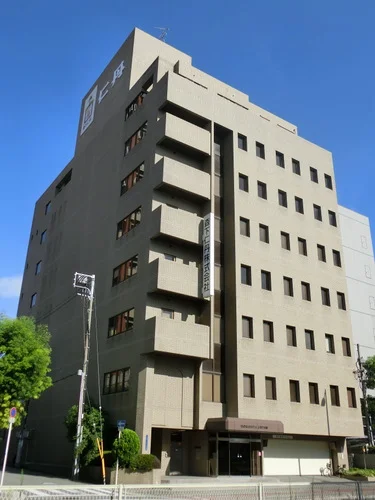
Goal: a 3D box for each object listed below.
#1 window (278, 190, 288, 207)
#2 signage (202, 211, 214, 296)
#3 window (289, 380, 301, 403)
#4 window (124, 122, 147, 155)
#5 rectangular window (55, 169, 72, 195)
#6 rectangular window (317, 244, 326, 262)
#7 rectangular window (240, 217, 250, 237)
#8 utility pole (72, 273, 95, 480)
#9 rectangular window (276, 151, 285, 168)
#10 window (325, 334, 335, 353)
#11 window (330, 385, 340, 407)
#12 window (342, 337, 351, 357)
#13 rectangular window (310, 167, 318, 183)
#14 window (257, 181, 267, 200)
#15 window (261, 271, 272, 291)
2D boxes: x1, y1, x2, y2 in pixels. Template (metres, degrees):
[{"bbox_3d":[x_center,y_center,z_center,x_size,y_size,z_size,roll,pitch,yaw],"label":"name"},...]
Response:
[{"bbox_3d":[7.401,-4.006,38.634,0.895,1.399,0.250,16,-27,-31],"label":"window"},{"bbox_3d":[1.395,0.332,31.760,0.292,5.658,0.730,16,-27,-31],"label":"signage"},{"bbox_3d":[7.244,9.583,33.367,0.891,1.382,0.150,16,-27,-31],"label":"window"},{"bbox_3d":[-3.973,-8.549,37.897,0.200,1.347,3.534,16,-27,-31],"label":"window"},{"bbox_3d":[-13.016,-7.044,52.027,0.300,1.294,4.461,16,-27,-31],"label":"rectangular window"},{"bbox_3d":[11.537,0.288,42.584,0.904,1.482,0.200,16,-27,-30],"label":"rectangular window"},{"bbox_3d":[4.394,-1.749,38.217,0.904,1.482,0.200,16,-27,-30],"label":"rectangular window"},{"bbox_3d":[-6.380,6.663,27.762,1.271,11.501,0.428,16,-27,-31],"label":"utility pole"},{"bbox_3d":[7.101,-6.963,37.975,0.828,1.295,0.200,16,-27,-31],"label":"rectangular window"},{"bbox_3d":[9.910,6.604,34.430,0.828,1.295,0.200,16,-27,-31],"label":"window"},{"bbox_3d":[10.363,10.356,34.842,0.875,1.358,0.214,16,-27,-31],"label":"window"},{"bbox_3d":[12.186,7.509,37.874,0.891,1.382,0.150,16,-27,-31],"label":"window"},{"bbox_3d":[10.206,-6.069,39.883,0.828,1.295,0.200,16,-27,-31],"label":"rectangular window"},{"bbox_3d":[5.734,-4.600,38.027,0.891,1.382,0.150,16,-27,-31],"label":"window"},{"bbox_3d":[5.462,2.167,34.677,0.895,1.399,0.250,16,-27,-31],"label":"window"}]

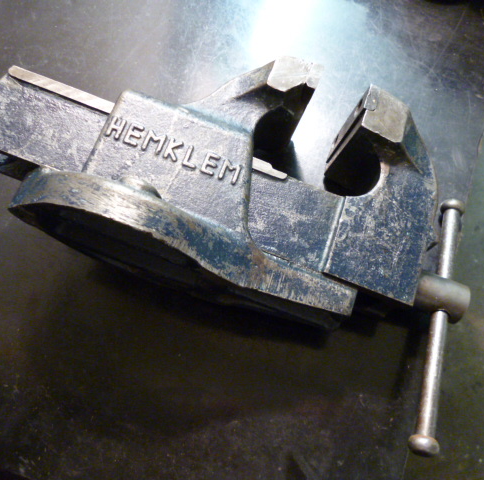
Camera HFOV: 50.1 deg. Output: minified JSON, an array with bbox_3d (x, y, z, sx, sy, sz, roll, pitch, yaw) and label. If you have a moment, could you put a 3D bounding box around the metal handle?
[{"bbox_3d":[0.138,0.050,0.360,0.019,0.019,0.194,21,60,-1],"label":"metal handle"}]

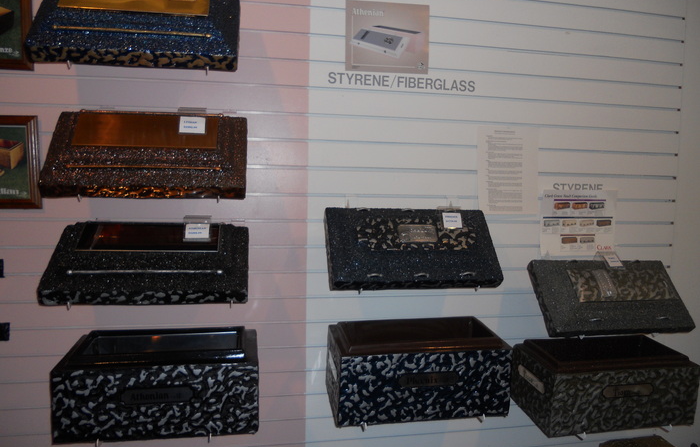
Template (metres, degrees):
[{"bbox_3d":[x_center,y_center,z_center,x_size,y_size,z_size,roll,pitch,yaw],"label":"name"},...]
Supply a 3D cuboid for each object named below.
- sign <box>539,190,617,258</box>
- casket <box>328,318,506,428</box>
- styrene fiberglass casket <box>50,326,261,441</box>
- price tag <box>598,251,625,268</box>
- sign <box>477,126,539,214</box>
[{"bbox_3d":[0.764,-0.001,1.811,0.277,0.216,0.008,0,5,-12],"label":"sign"},{"bbox_3d":[0.189,0.417,1.589,0.478,0.206,0.255,0,8,-10],"label":"casket"},{"bbox_3d":[-0.485,0.407,1.443,0.472,0.200,0.275,1,6,-11],"label":"styrene fiberglass casket"},{"bbox_3d":[0.855,0.119,1.785,0.070,0.058,0.010,-1,-36,-22],"label":"price tag"},{"bbox_3d":[0.507,-0.168,1.740,0.212,0.279,0.006,0,5,-12],"label":"sign"}]

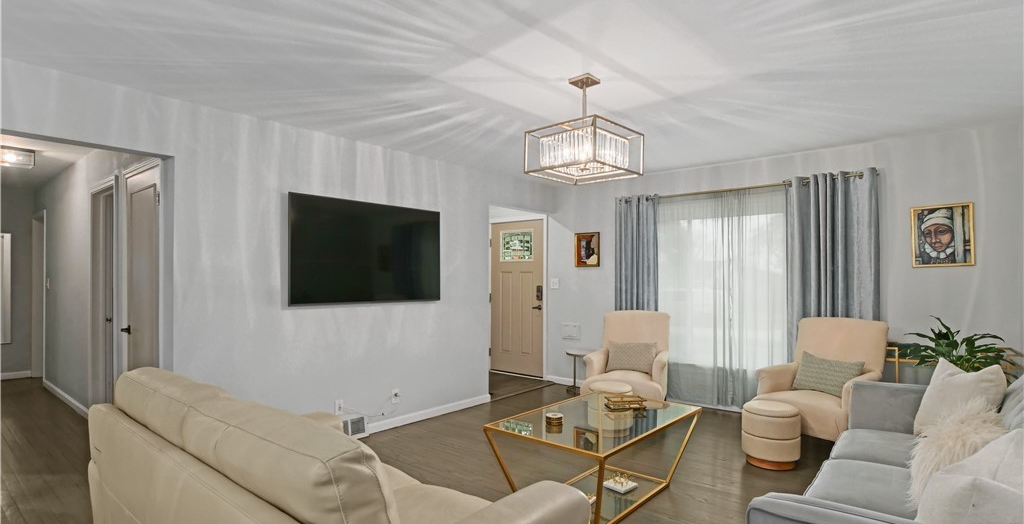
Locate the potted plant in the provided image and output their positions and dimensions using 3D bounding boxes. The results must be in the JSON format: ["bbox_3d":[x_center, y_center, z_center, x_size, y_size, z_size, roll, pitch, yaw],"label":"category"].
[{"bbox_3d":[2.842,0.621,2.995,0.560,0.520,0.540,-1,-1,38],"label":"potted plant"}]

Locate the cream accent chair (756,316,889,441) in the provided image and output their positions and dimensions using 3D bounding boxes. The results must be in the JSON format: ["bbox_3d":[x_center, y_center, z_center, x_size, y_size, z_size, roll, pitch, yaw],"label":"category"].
[{"bbox_3d":[2.354,0.956,3.674,0.820,0.940,0.740,0,-1,-33],"label":"cream accent chair"}]

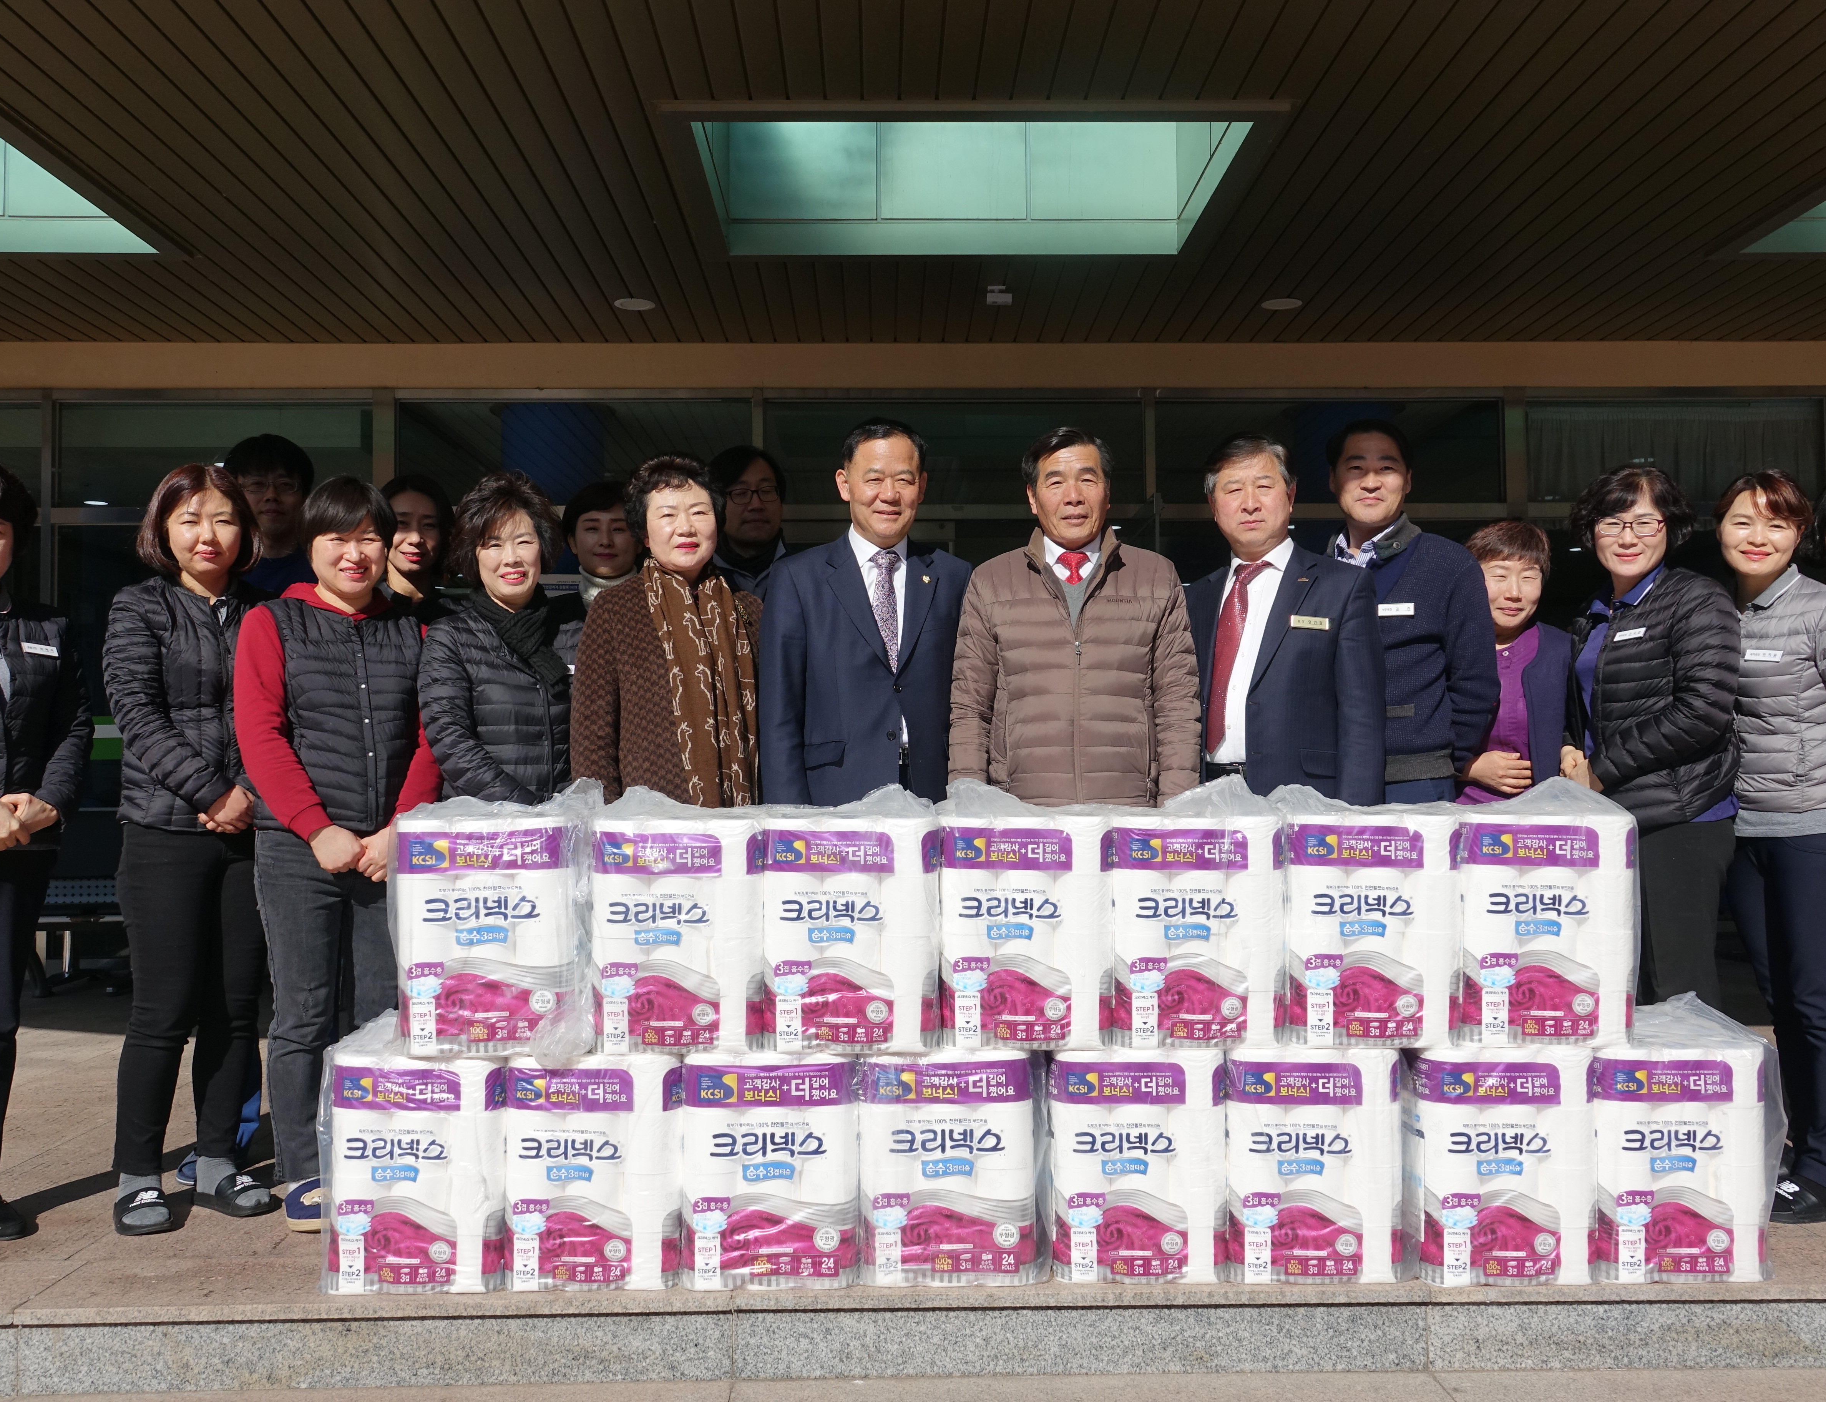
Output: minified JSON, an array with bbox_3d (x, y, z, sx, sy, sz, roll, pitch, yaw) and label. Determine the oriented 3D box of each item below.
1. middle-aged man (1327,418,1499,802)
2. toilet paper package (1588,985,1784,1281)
[{"bbox_3d":[1.072,0.233,3.553,0.500,1.747,0.310,-1,-2,14],"label":"middle-aged man"},{"bbox_3d":[1.409,0.848,2.990,0.335,0.445,0.230,0,-2,-1],"label":"toilet paper package"}]

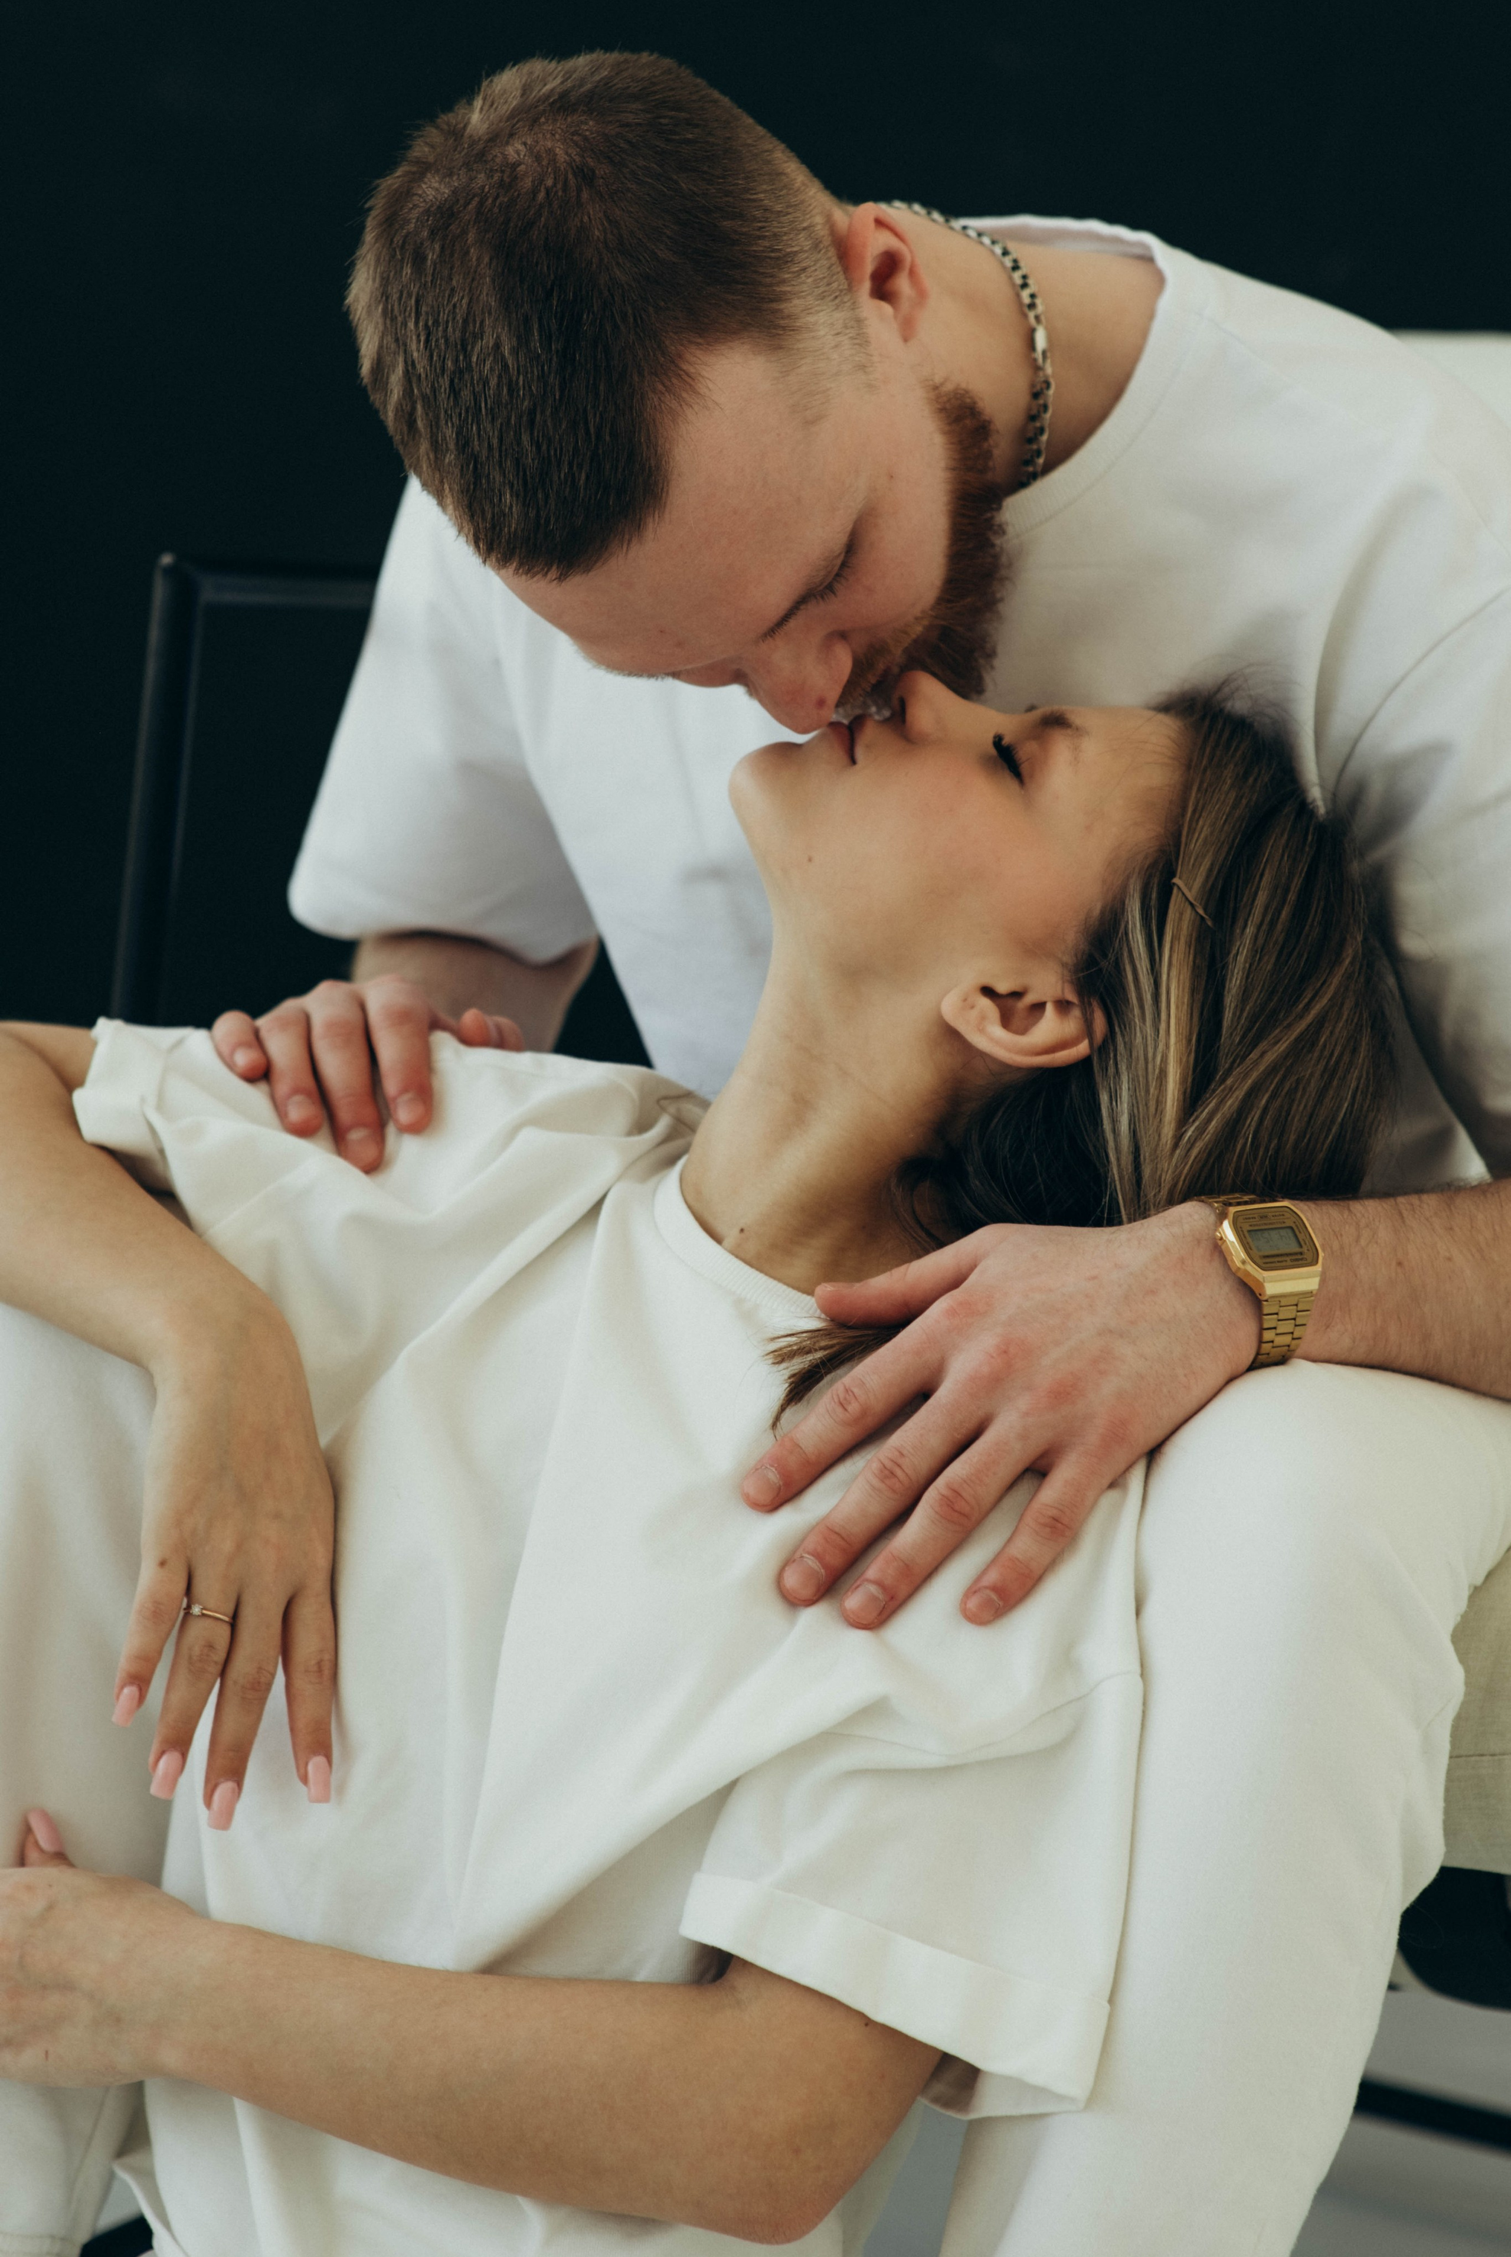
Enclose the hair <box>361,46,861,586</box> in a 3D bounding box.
[{"bbox_3d":[-0.058,-0.274,1.830,0.170,0.205,0.165,-24,-20,37],"label":"hair"}]

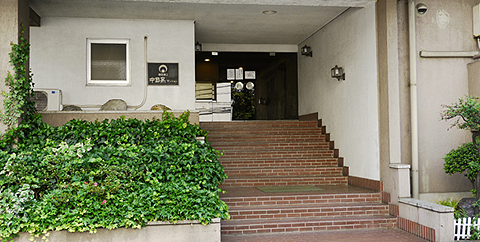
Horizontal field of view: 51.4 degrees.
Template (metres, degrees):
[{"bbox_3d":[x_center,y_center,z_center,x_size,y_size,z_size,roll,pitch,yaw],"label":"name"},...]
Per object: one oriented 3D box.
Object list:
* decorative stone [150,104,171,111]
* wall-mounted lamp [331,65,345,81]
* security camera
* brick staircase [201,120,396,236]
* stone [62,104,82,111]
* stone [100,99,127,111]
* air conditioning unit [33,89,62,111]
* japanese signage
[{"bbox_3d":[-1.683,-0.241,10.662,0.437,0.215,0.340,0,-2,-9],"label":"decorative stone"},{"bbox_3d":[2.135,-1.035,10.878,0.290,0.341,0.250,0,-2,-9],"label":"wall-mounted lamp"},{"bbox_3d":[3.346,-2.045,9.166,0.215,0.220,0.120,0,-2,-9],"label":"security camera"},{"bbox_3d":[0.757,0.914,10.410,3.180,2.000,4.350,0,-2,-9],"label":"brick staircase"},{"bbox_3d":[-3.481,-0.227,10.387,0.406,0.199,0.340,0,-2,-9],"label":"stone"},{"bbox_3d":[-2.657,-0.292,10.515,0.554,0.323,0.420,0,-2,-9],"label":"stone"},{"bbox_3d":[-4.148,-0.390,10.534,0.733,0.515,0.280,0,-2,-9],"label":"air conditioning unit"},{"bbox_3d":[-1.725,-1.052,11.271,0.681,0.517,0.040,0,-2,-9],"label":"japanese signage"}]

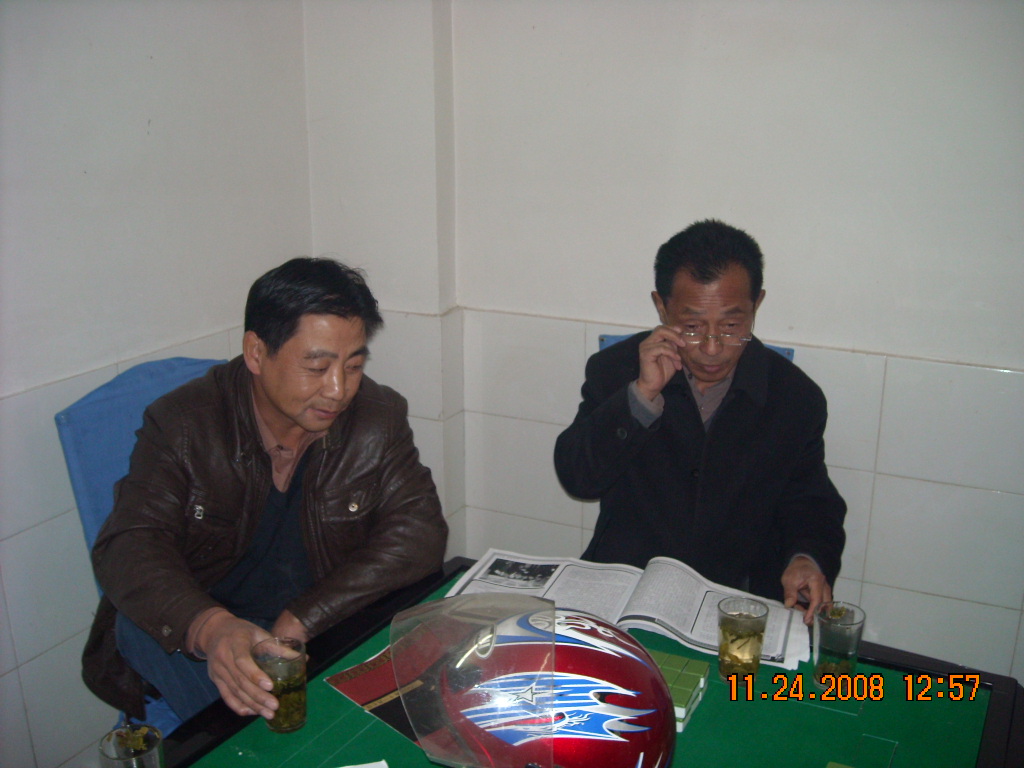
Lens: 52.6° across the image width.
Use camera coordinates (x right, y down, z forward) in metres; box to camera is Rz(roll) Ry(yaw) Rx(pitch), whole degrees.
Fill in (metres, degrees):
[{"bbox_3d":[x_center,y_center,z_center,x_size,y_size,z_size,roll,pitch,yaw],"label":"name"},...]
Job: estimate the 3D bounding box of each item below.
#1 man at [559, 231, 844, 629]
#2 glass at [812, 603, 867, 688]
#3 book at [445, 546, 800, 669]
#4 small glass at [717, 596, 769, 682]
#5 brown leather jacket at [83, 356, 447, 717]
[{"bbox_3d":[0.293,0.442,1.744,0.560,1.370,0.720,5,16,18],"label":"man"},{"bbox_3d":[0.471,0.378,1.494,0.074,0.109,0.074,0,15,0],"label":"glass"},{"bbox_3d":[0.187,0.355,1.710,0.580,0.050,0.240,6,16,23],"label":"book"},{"bbox_3d":[0.336,0.374,1.514,0.073,0.109,0.073,0,15,0],"label":"small glass"},{"bbox_3d":[-0.391,0.264,1.702,0.620,0.600,0.480,-11,19,-35],"label":"brown leather jacket"}]

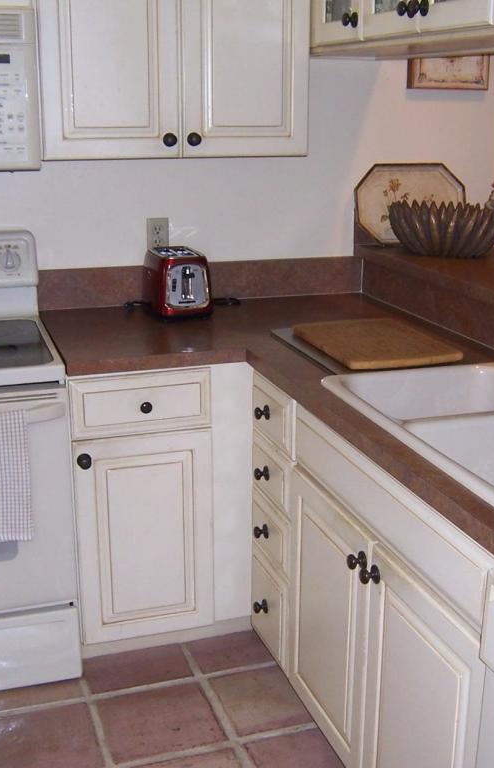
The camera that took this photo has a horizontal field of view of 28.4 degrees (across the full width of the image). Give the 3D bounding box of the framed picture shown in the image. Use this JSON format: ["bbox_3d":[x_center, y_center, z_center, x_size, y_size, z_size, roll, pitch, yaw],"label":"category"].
[{"bbox_3d":[0.672,-1.136,3.211,0.280,0.330,0.030,-5,17,-17],"label":"framed picture"}]

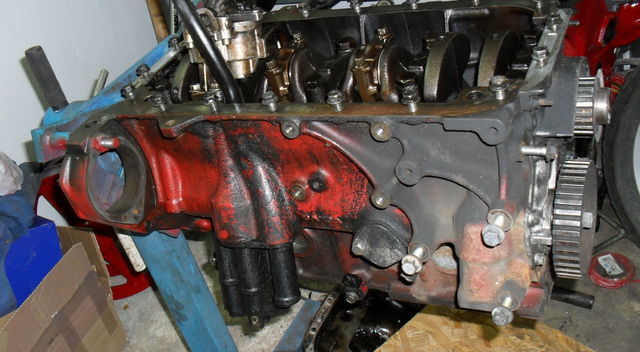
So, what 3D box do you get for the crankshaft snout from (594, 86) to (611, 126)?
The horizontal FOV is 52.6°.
[{"bbox_3d":[0.275,-0.068,0.628,0.013,0.035,0.035,4,40,29],"label":"crankshaft snout"}]

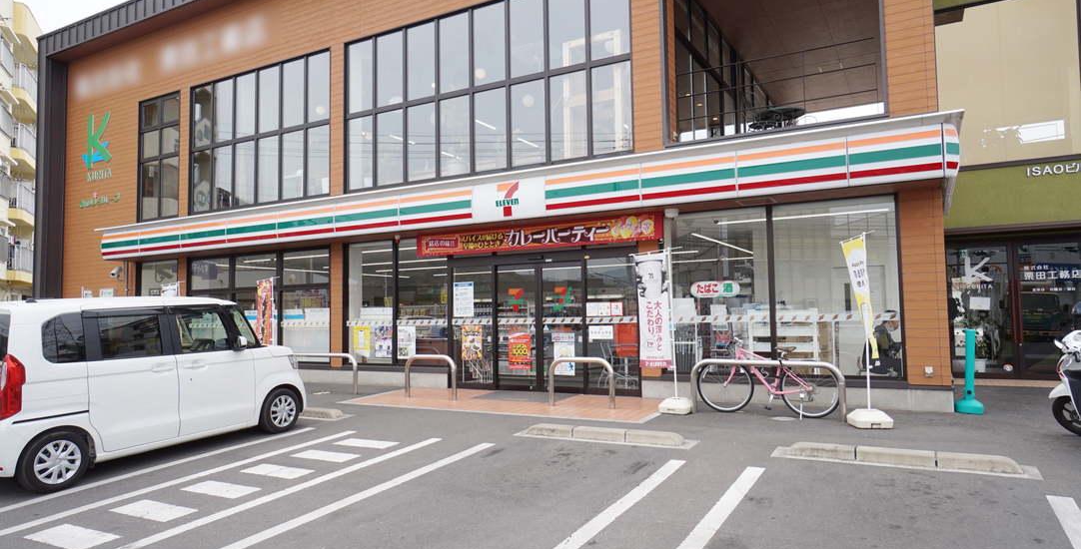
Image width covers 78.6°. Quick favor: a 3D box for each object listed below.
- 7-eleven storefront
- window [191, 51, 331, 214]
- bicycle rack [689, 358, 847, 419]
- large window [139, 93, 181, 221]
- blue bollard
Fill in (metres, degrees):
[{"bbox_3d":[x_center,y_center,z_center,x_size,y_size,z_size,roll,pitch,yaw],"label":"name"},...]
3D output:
[{"bbox_3d":[-2.495,0.316,11.466,16.680,3.360,1.400,-3,-4,29],"label":"7-eleven storefront"},{"bbox_3d":[-6.144,-2.961,14.299,4.580,3.030,0.150,-3,-4,29],"label":"window"},{"bbox_3d":[2.732,1.403,8.038,1.810,0.670,0.075,-3,-4,29],"label":"bicycle rack"},{"bbox_3d":[-9.218,-2.823,16.009,1.690,3.020,0.150,-3,-4,29],"label":"large window"},{"bbox_3d":[5.111,1.138,7.891,0.320,0.980,0.320,-3,-4,29],"label":"blue bollard"}]

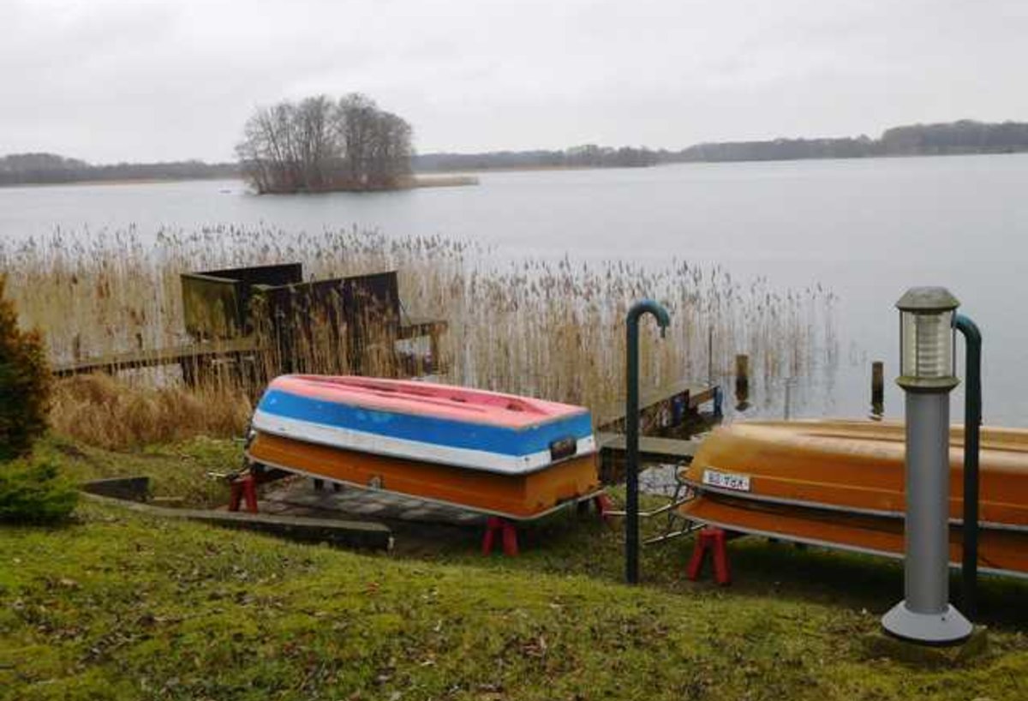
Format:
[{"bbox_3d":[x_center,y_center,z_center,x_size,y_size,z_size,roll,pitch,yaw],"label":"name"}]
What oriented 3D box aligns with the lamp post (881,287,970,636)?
[{"bbox_3d":[1.350,0.364,3.853,0.283,1.130,0.283,1,9,19],"label":"lamp post"}]

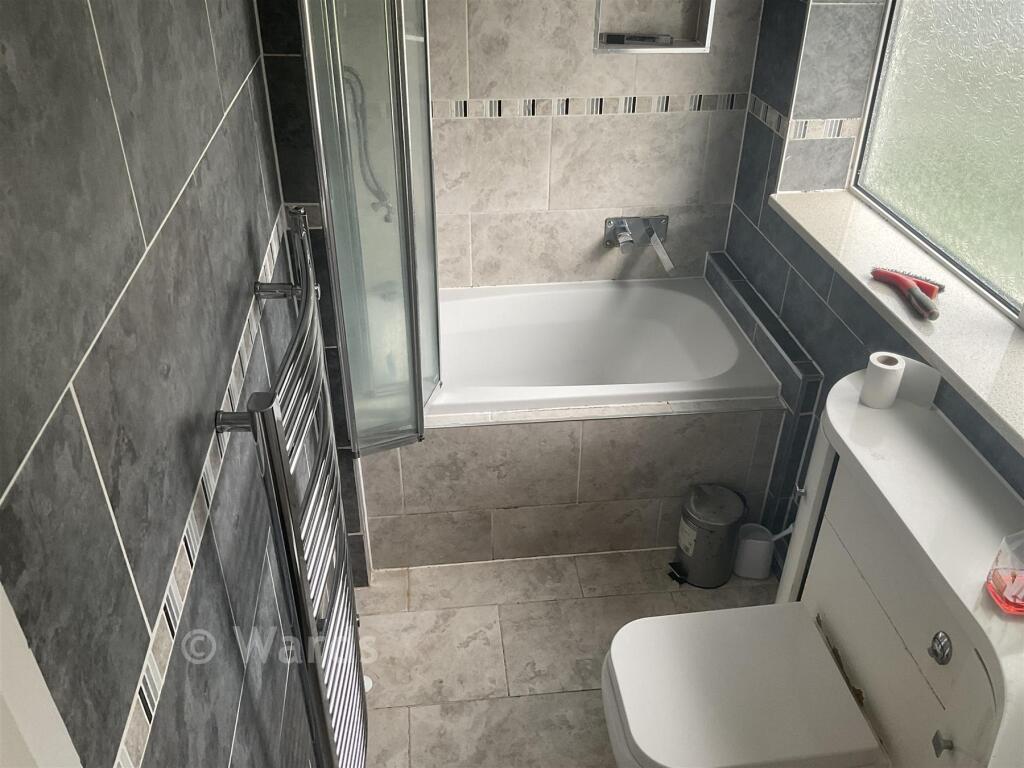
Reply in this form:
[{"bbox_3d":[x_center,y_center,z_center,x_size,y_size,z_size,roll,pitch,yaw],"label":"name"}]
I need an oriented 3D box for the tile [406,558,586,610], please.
[{"bbox_3d":[-0.050,0.588,2.526,0.502,0.010,0.174,-3,33,-6],"label":"tile"}]

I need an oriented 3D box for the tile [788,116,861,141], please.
[{"bbox_3d":[0.870,-0.714,2.399,0.205,0.053,0.010,-3,33,-6],"label":"tile"}]

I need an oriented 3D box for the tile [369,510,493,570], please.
[{"bbox_3d":[-0.235,0.459,2.527,0.360,0.198,0.010,-3,33,-6],"label":"tile"}]

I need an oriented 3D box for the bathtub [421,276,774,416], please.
[{"bbox_3d":[-0.005,0.057,2.728,1.420,0.480,0.694,-3,33,-6],"label":"bathtub"}]

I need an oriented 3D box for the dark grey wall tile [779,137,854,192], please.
[{"bbox_3d":[0.870,-0.626,2.456,0.207,0.153,0.010,-3,33,-6],"label":"dark grey wall tile"}]

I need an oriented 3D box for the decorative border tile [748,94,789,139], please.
[{"bbox_3d":[0.752,-0.787,2.519,0.010,0.055,0.315,-3,33,-6],"label":"decorative border tile"}]

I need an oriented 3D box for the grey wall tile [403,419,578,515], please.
[{"bbox_3d":[-0.056,0.239,2.412,0.501,0.292,0.010,-3,33,-6],"label":"grey wall tile"}]

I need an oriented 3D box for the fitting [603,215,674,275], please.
[{"bbox_3d":[0.421,-0.458,2.784,0.216,0.130,0.148,-3,33,-6],"label":"fitting"}]

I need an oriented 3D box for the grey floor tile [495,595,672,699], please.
[{"bbox_3d":[0.228,0.705,2.347,0.501,0.010,0.308,-3,33,-6],"label":"grey floor tile"}]

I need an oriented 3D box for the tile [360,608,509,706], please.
[{"bbox_3d":[-0.247,0.731,2.298,0.449,0.010,0.308,-3,33,-6],"label":"tile"}]

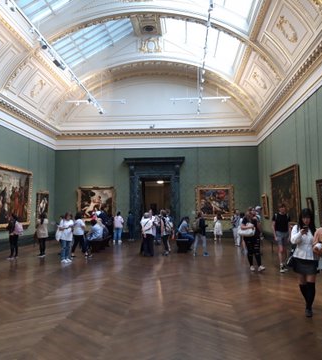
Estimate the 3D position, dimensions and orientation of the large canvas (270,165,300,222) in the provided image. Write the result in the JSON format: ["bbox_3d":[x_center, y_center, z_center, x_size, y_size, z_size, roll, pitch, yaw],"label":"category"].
[{"bbox_3d":[5.367,0.696,15.649,0.129,2.198,4.455,-1,-5,4],"label":"large canvas"}]

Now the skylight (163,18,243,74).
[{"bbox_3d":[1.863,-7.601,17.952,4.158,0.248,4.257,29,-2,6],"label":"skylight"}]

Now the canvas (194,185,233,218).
[{"bbox_3d":[3.206,1.335,21.494,2.193,2.046,0.129,-1,-5,4],"label":"canvas"}]

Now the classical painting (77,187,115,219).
[{"bbox_3d":[-3.935,1.490,22.025,2.302,2.095,0.129,-1,-5,4],"label":"classical painting"}]

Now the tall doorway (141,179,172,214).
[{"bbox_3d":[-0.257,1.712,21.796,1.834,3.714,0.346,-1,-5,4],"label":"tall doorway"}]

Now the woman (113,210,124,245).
[{"bbox_3d":[-2.316,2.583,19.785,0.515,1.673,0.356,0,-5,-4],"label":"woman"}]

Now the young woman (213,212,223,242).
[{"bbox_3d":[3.218,2.584,19.961,0.475,1.584,0.356,-1,-5,4],"label":"young woman"}]

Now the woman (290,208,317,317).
[{"bbox_3d":[2.353,1.313,5.866,0.495,1.693,0.416,-2,-5,16],"label":"woman"}]

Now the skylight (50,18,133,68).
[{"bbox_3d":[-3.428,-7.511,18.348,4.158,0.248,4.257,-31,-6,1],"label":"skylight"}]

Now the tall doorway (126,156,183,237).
[{"bbox_3d":[-0.346,1.115,21.655,3.652,4.879,0.495,-1,-5,4],"label":"tall doorway"}]

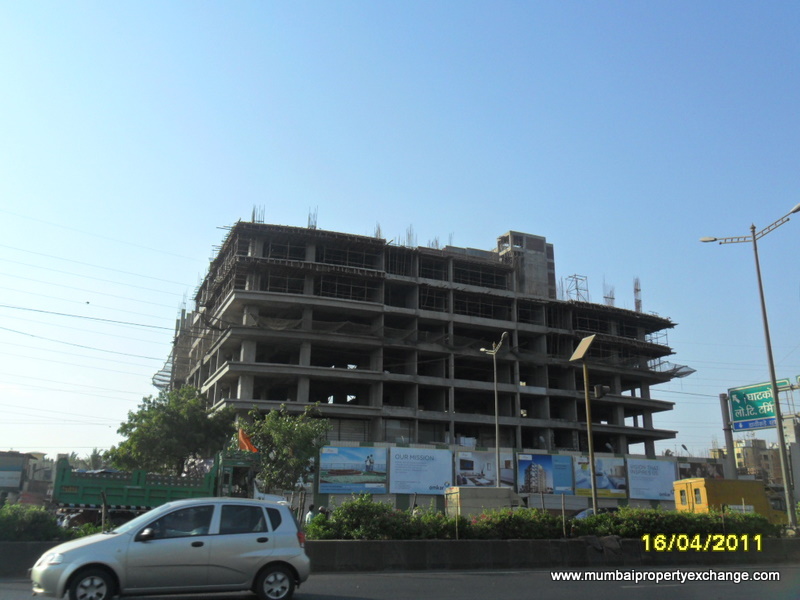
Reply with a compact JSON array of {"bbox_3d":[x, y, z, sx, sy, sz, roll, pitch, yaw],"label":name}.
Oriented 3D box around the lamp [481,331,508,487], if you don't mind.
[{"bbox_3d":[5.278,7.535,40.038,0.450,11.030,4.400,4,-17,-12],"label":"lamp"}]

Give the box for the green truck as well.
[{"bbox_3d":[-6.675,6.013,21.393,6.040,3.000,2.400,6,-17,-16],"label":"green truck"}]

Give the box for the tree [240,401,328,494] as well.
[{"bbox_3d":[-5.187,7.817,33.137,4.100,6.330,4.100,6,-17,-16],"label":"tree"}]

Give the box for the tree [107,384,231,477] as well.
[{"bbox_3d":[-11.084,7.856,35.196,5.700,7.330,5.900,6,-17,-16],"label":"tree"}]

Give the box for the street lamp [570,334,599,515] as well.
[{"bbox_3d":[5.182,4.020,21.151,0.550,6.250,0.550,10,-19,-30],"label":"street lamp"}]

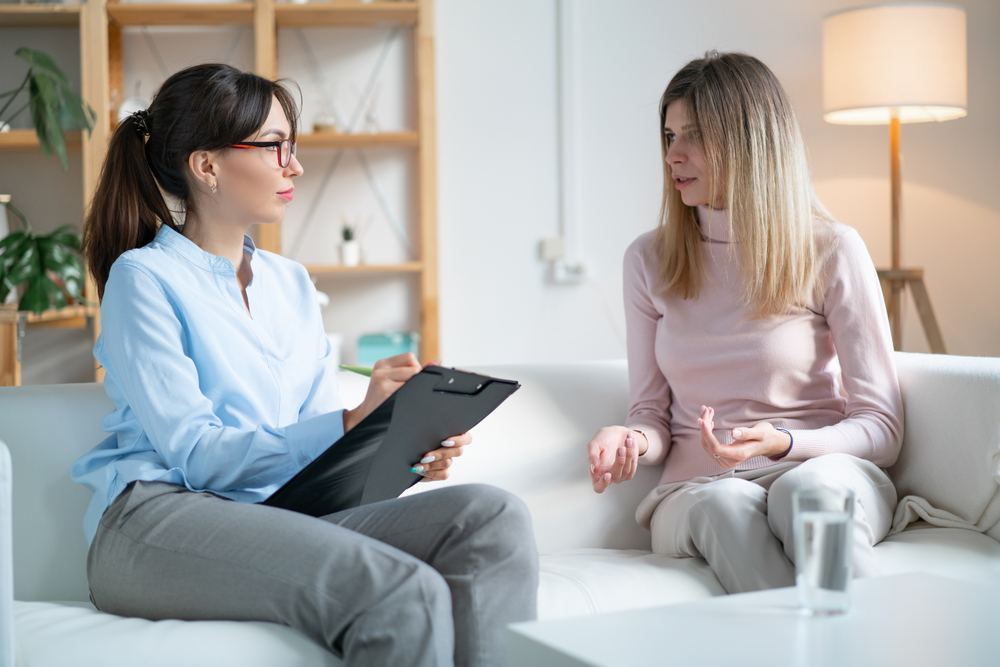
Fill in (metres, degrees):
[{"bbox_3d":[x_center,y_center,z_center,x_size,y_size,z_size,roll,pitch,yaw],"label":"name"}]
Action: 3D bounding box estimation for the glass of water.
[{"bbox_3d":[0.354,0.238,1.670,0.066,0.131,0.066,-1,2,0],"label":"glass of water"}]

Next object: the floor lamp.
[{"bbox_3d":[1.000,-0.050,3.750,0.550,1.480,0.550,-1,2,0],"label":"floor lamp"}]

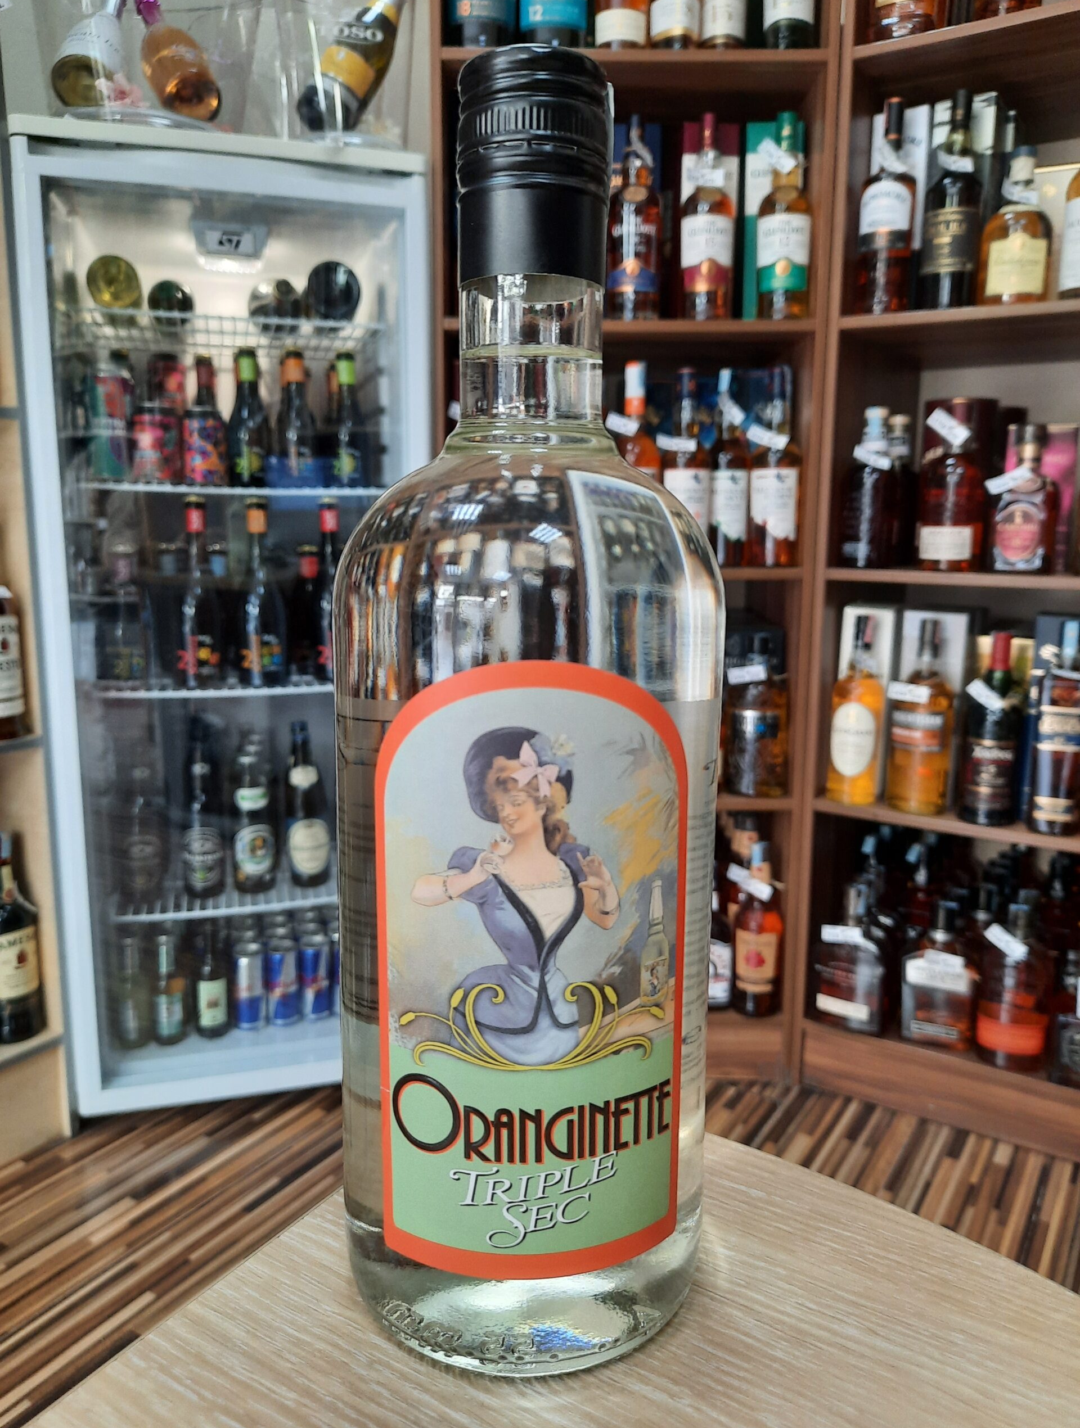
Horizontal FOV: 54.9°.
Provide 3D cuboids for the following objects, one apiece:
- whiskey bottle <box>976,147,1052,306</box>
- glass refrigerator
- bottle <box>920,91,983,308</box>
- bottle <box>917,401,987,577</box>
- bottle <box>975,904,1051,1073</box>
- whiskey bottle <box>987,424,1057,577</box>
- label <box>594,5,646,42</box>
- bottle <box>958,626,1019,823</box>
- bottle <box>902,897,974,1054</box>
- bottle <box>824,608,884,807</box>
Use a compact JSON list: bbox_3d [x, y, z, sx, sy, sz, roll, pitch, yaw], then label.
[{"bbox_3d":[0.662,-0.674,1.450,0.089,0.217,0.085,5,10,26],"label":"whiskey bottle"},{"bbox_3d":[-0.503,-0.132,1.813,0.553,1.435,0.560,-2,10,-15],"label":"glass refrigerator"},{"bbox_3d":[0.585,-0.715,1.471,0.080,0.290,0.080,7,11,32],"label":"bottle"},{"bbox_3d":[0.608,-0.334,1.533,0.090,0.243,0.088,6,11,32],"label":"bottle"},{"bbox_3d":[0.716,0.409,1.566,0.102,0.246,0.065,5,11,27],"label":"bottle"},{"bbox_3d":[0.690,-0.308,1.486,0.088,0.208,0.085,7,11,35],"label":"whiskey bottle"},{"bbox_3d":[0.115,-0.983,1.495,0.077,0.041,0.035,1,10,4],"label":"label"},{"bbox_3d":[0.664,0.017,1.528,0.077,0.275,0.077,5,11,25],"label":"bottle"},{"bbox_3d":[0.627,0.405,1.631,0.106,0.229,0.063,6,11,29],"label":"bottle"},{"bbox_3d":[0.498,-0.007,1.639,0.075,0.291,0.075,5,11,29],"label":"bottle"}]

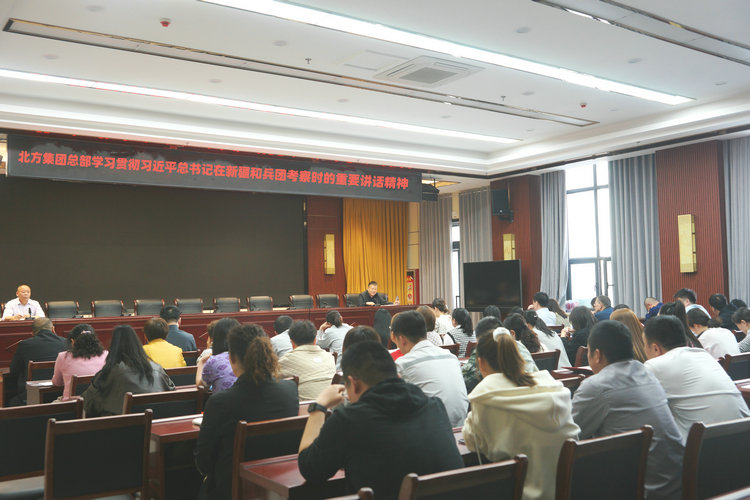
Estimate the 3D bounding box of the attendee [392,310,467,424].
[{"bbox_3d":[0.294,1.064,4.413,0.540,1.360,0.820,1,-3,-35],"label":"attendee"}]

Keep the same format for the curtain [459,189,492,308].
[{"bbox_3d":[1.954,0.481,14.240,0.200,3.385,0.957,1,-3,-34],"label":"curtain"}]

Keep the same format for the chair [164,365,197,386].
[{"bbox_3d":[-1.513,1.375,5.715,0.460,0.950,0.540,1,-3,-35],"label":"chair"}]

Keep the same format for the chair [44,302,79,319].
[{"bbox_3d":[-4.003,1.162,9.453,0.530,1.000,0.600,1,-3,-36],"label":"chair"}]

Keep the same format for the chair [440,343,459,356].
[{"bbox_3d":[0.512,1.405,7.147,0.460,0.950,0.540,1,-3,-35],"label":"chair"}]

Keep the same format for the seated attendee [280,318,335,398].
[{"bbox_3d":[-0.525,1.116,5.099,0.520,1.260,0.750,1,-3,-36],"label":"seated attendee"}]

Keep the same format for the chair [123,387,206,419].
[{"bbox_3d":[-1.329,1.286,4.356,0.460,0.940,0.540,1,-3,-34],"label":"chair"}]

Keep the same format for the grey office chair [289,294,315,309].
[{"bbox_3d":[-1.140,1.278,12.577,0.560,1.000,0.600,1,-3,-34],"label":"grey office chair"}]

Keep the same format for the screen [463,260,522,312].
[{"bbox_3d":[1.858,0.576,11.500,0.080,0.820,1.430,0,-3,-29],"label":"screen"}]

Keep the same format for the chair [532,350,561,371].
[{"bbox_3d":[1.265,1.332,6.276,0.460,0.940,0.540,1,-3,-34],"label":"chair"}]

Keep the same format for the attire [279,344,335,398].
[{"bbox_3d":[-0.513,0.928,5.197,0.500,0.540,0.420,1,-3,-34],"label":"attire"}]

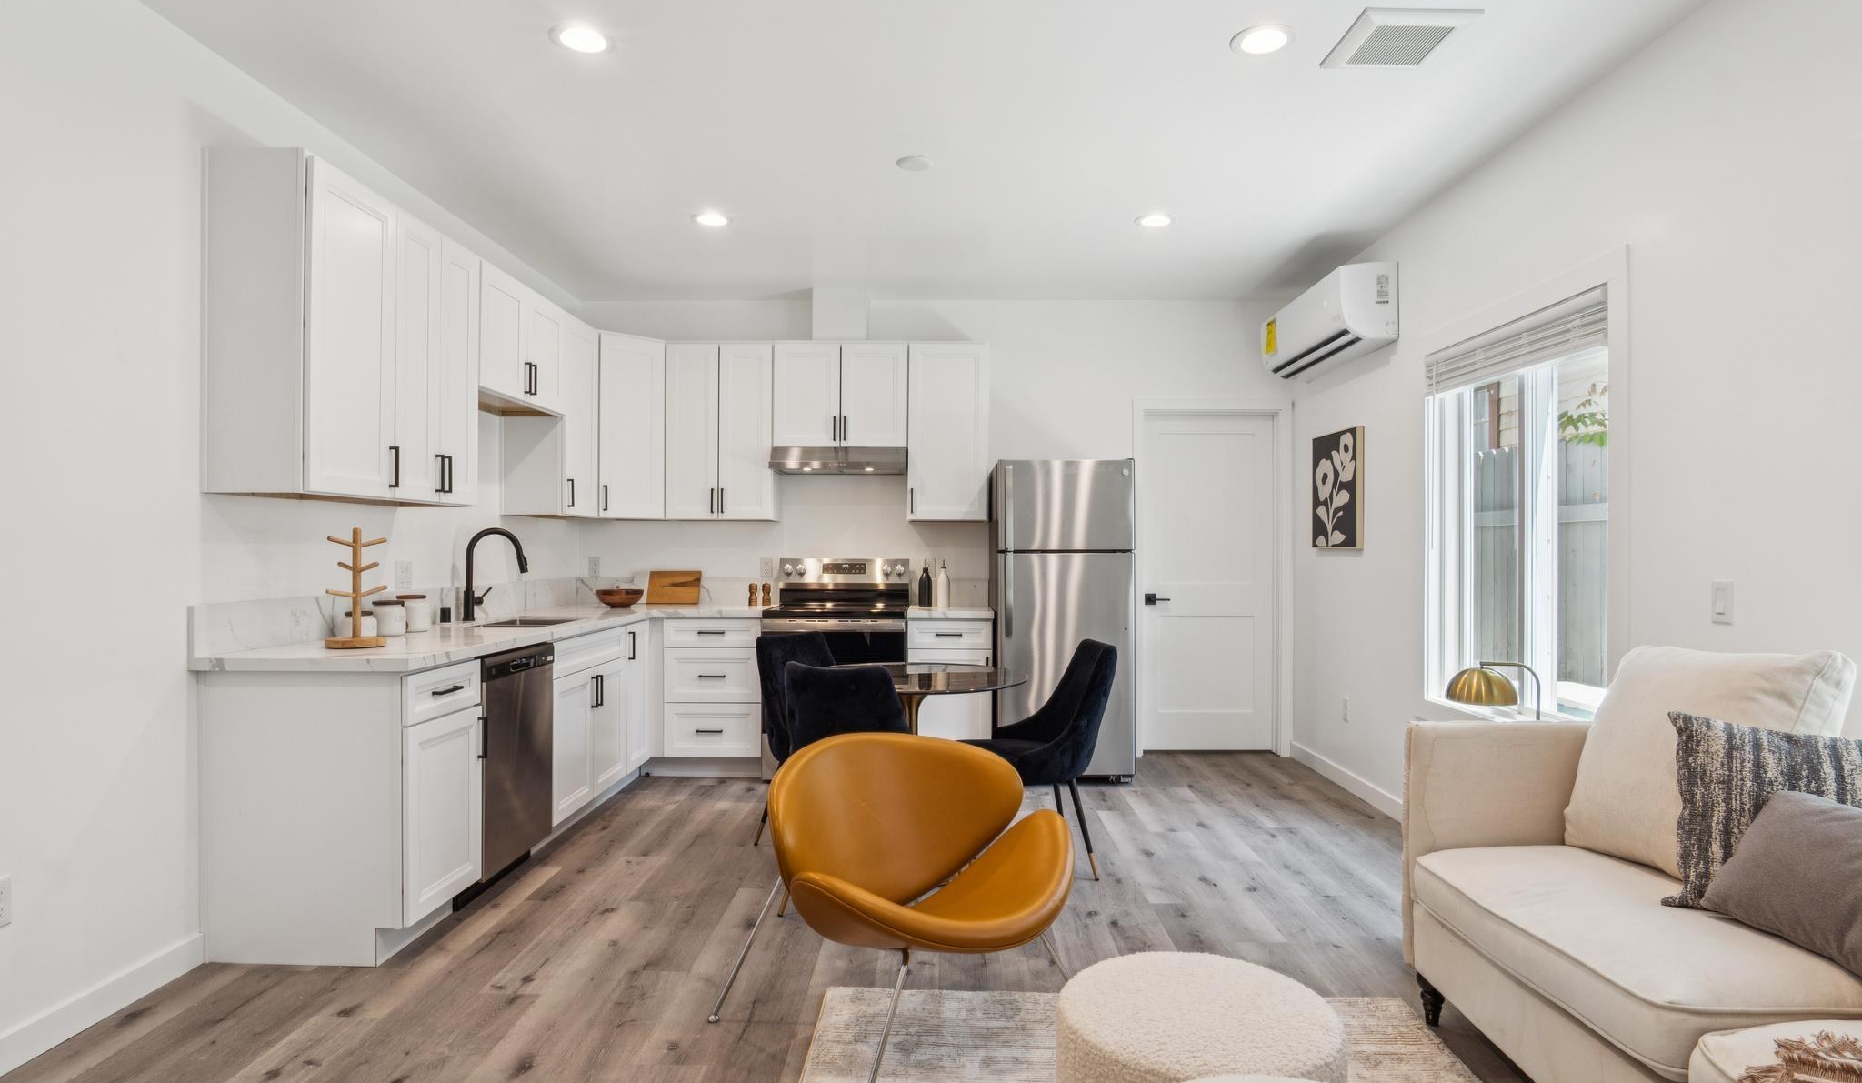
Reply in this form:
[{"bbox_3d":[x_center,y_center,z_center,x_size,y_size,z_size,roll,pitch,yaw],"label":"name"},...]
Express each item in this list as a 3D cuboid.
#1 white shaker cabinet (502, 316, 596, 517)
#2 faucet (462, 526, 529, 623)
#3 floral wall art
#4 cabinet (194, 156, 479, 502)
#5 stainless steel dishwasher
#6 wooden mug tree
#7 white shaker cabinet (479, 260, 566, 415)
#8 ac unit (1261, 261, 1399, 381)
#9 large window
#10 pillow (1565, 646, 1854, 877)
[{"bbox_3d":[-1.962,-0.634,4.812,0.326,1.011,0.422,0,0,1],"label":"white shaker cabinet"},{"bbox_3d":[-1.919,0.146,4.142,0.287,0.407,0.110,0,0,1],"label":"faucet"},{"bbox_3d":[2.127,-0.264,4.863,0.040,0.610,0.553,0,0,1],"label":"floral wall art"},{"bbox_3d":[-1.983,-0.647,3.247,0.326,1.011,1.003,0,0,1],"label":"cabinet"},{"bbox_3d":[-1.870,0.827,3.580,0.605,0.811,0.585,0,0,1],"label":"stainless steel dishwasher"},{"bbox_3d":[-1.894,0.149,3.073,0.183,0.384,0.183,0,0,1],"label":"wooden mug tree"},{"bbox_3d":[-2.014,-0.900,4.262,0.325,0.535,0.855,0,0,1],"label":"white shaker cabinet"},{"bbox_3d":[2.044,-1.103,4.851,0.268,0.362,1.085,0,0,1],"label":"ac unit"},{"bbox_3d":[2.165,-0.063,3.460,0.120,1.488,1.123,0,0,1],"label":"large window"},{"bbox_3d":[1.812,0.521,2.194,0.180,0.550,0.500,20,-7,-20],"label":"pillow"}]

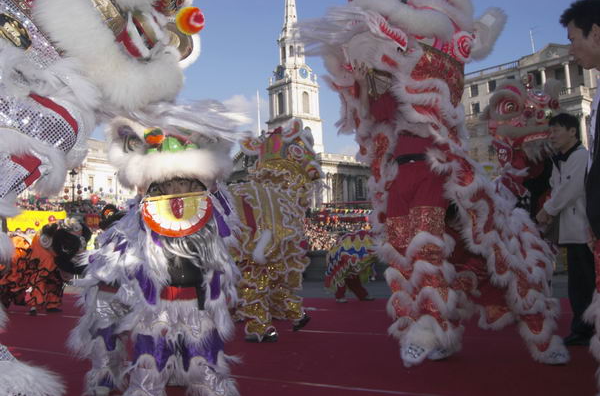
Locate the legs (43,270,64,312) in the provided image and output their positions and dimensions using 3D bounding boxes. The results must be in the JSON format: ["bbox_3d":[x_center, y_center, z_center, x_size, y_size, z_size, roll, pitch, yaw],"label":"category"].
[{"bbox_3d":[-4.062,1.490,9.872,0.380,0.720,0.360,-5,-6,30],"label":"legs"}]

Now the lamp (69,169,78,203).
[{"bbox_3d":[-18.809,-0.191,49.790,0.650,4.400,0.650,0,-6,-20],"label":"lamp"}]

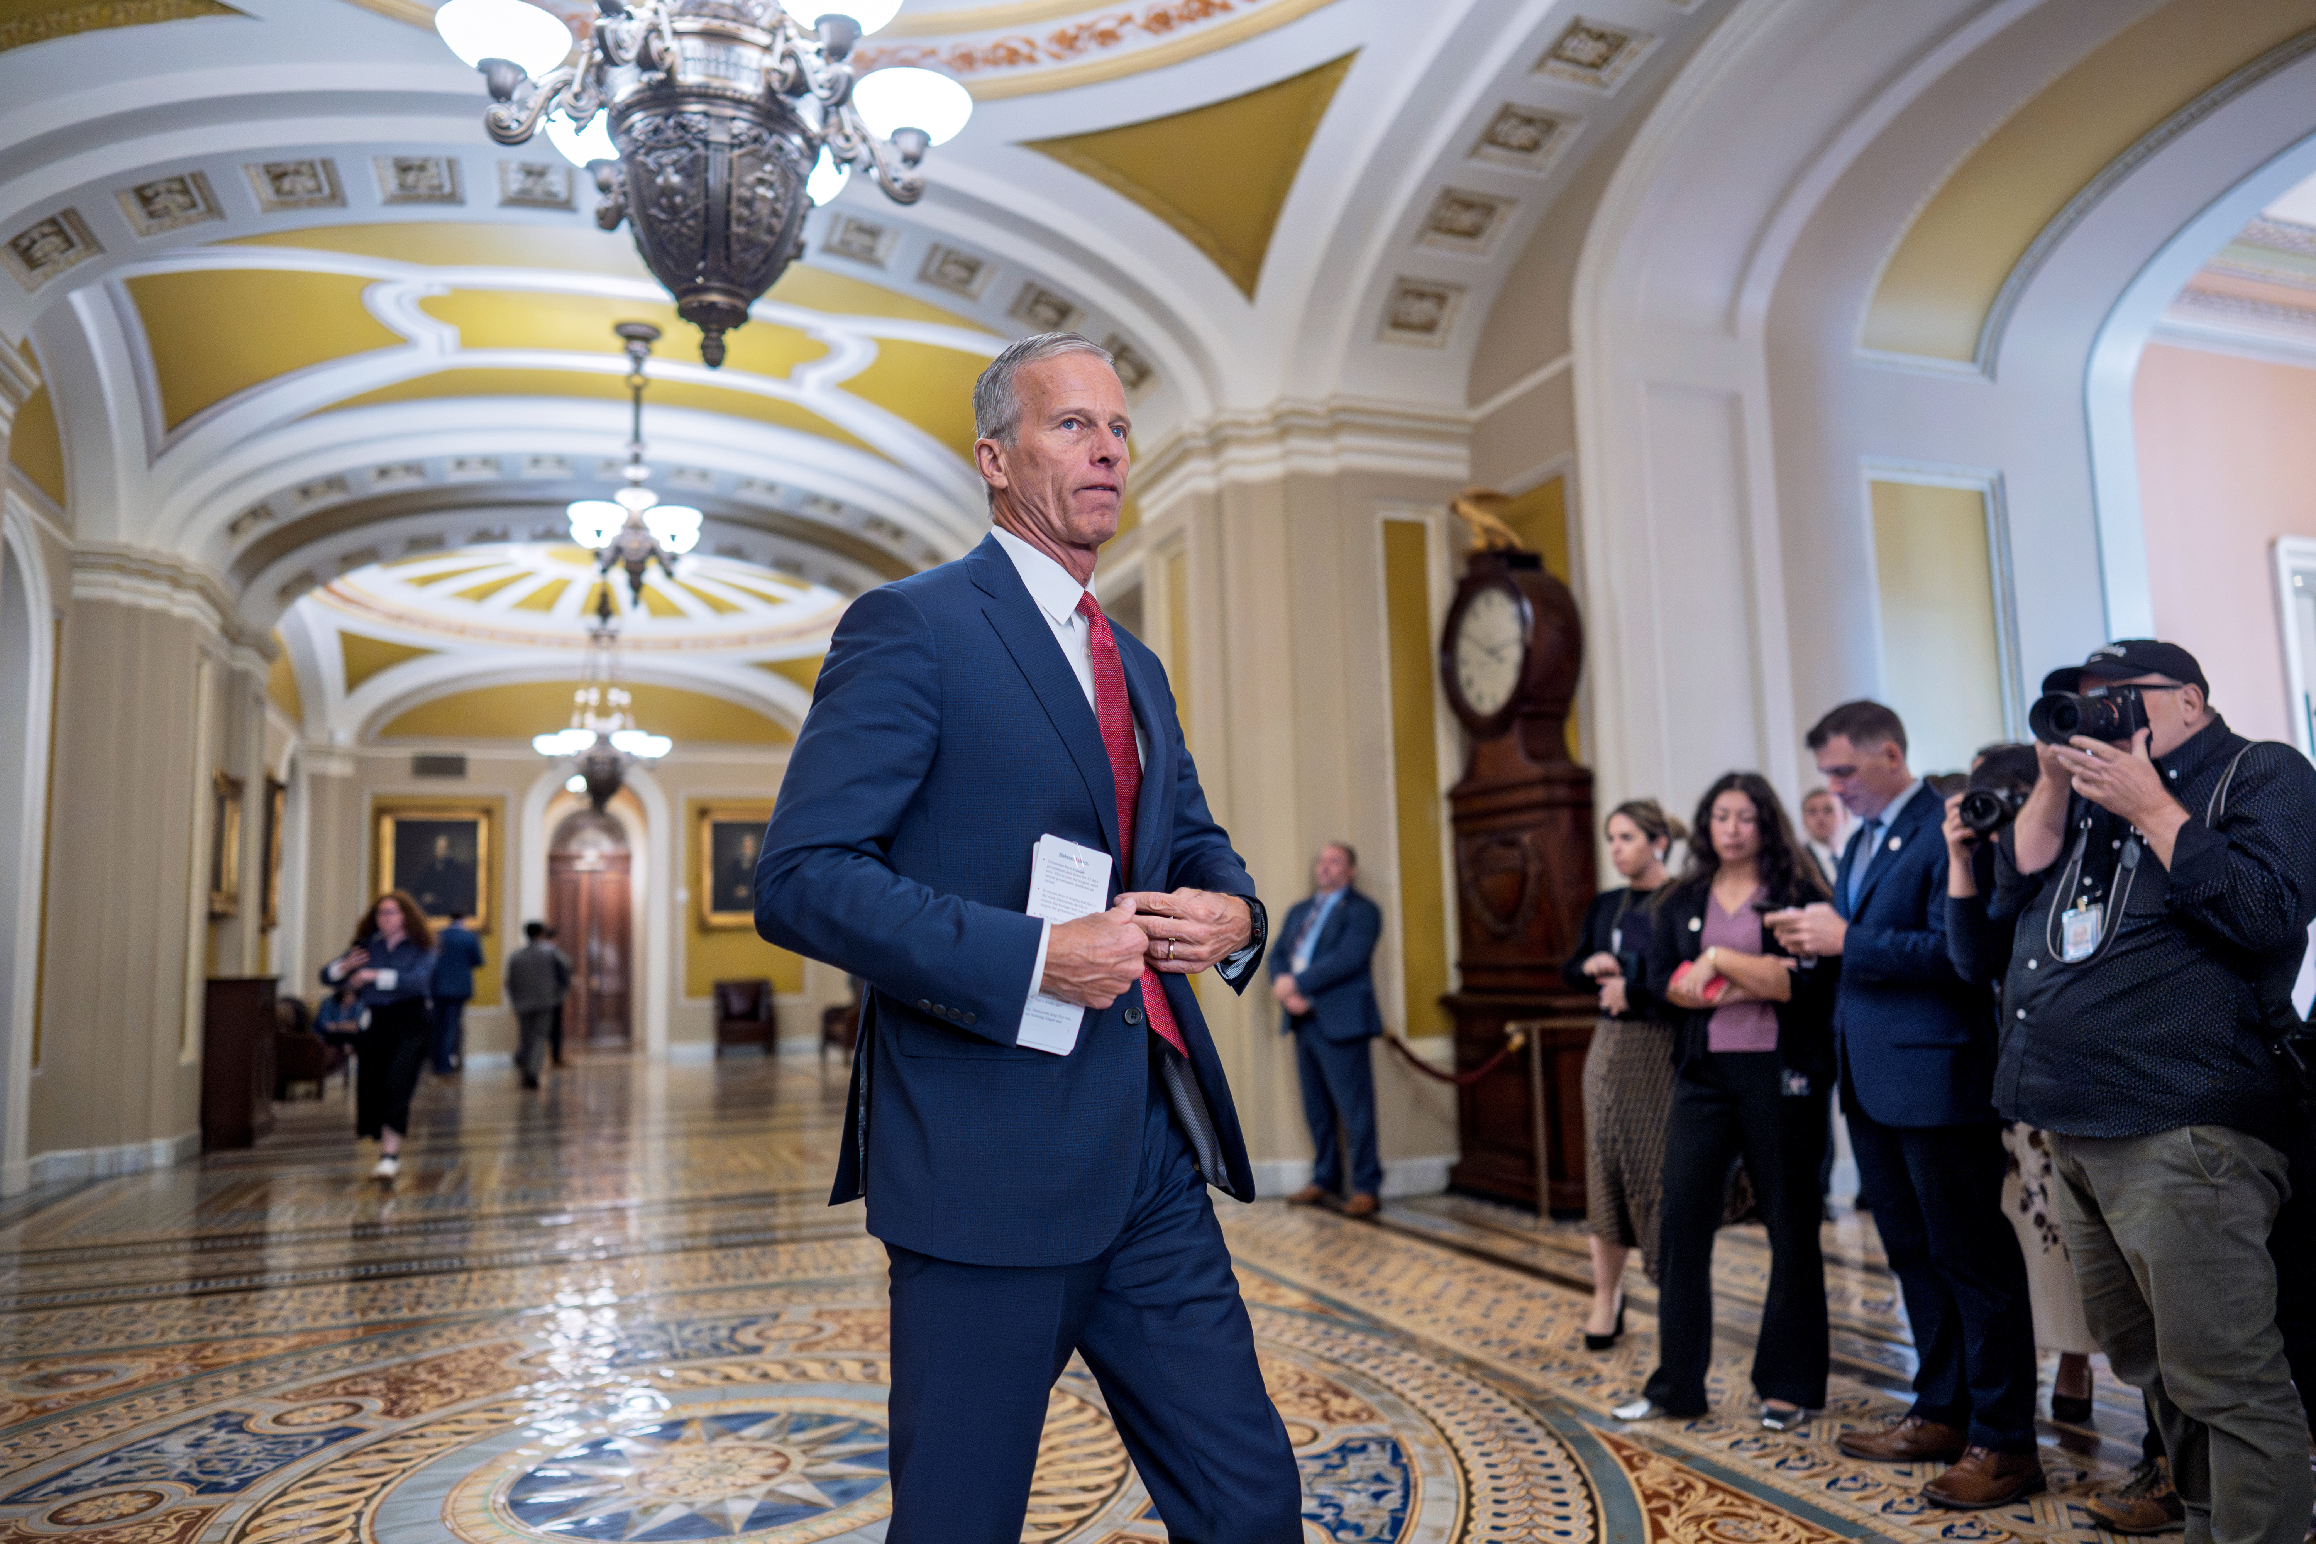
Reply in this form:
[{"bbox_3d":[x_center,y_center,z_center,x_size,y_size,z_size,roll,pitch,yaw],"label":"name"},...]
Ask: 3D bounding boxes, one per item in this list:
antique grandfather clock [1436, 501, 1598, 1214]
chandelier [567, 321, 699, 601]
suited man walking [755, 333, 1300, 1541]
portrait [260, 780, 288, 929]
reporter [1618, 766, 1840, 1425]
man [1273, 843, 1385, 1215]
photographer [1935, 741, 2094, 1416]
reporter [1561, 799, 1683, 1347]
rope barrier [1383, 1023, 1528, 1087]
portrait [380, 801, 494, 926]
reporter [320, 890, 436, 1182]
[{"bbox_3d":[1.747,0.329,7.424,0.450,3.394,0.854,1,-7,-22],"label":"antique grandfather clock"},{"bbox_3d":[-3.188,-1.890,9.465,0.820,1.771,0.820,1,-7,-21],"label":"chandelier"},{"bbox_3d":[-0.122,0.467,1.675,0.620,1.935,0.620,-7,-8,40],"label":"suited man walking"},{"bbox_3d":[-9.443,0.870,16.495,0.100,1.600,1.100,1,-7,-21],"label":"portrait"},{"bbox_3d":[1.489,0.833,4.082,0.540,1.657,0.420,-5,-7,25],"label":"reporter"},{"bbox_3d":[0.821,1.204,7.497,0.400,1.725,0.520,5,-9,-44],"label":"man"},{"bbox_3d":[2.216,0.775,3.935,0.580,1.690,0.500,4,-9,-43],"label":"photographer"},{"bbox_3d":[1.516,0.919,4.879,0.500,1.663,0.400,-8,-9,44],"label":"reporter"},{"bbox_3d":[1.341,1.303,7.082,0.070,0.250,0.970,2,-7,-29],"label":"rope barrier"},{"bbox_3d":[-8.882,1.194,18.968,1.245,1.517,0.120,1,-7,-22],"label":"portrait"},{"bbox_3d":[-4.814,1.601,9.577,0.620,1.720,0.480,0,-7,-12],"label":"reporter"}]

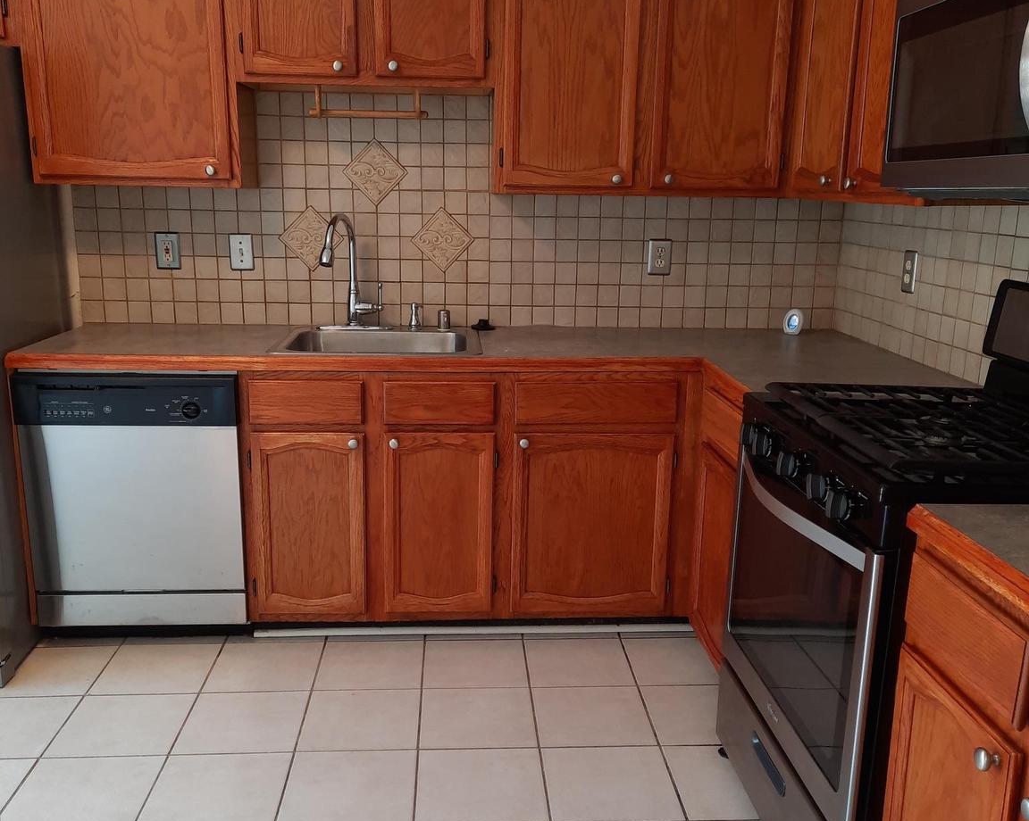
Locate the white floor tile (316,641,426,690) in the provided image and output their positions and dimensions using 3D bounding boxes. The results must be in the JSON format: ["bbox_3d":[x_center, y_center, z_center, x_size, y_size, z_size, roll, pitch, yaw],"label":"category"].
[{"bbox_3d":[-0.422,0.755,2.924,0.303,0.010,0.300,0,13,-4],"label":"white floor tile"}]

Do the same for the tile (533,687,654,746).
[{"bbox_3d":[0.211,0.826,2.667,0.303,0.010,0.300,0,13,-4],"label":"tile"}]

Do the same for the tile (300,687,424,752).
[{"bbox_3d":[-0.402,0.822,2.620,0.301,0.010,0.301,0,13,-4],"label":"tile"}]

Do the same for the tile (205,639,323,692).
[{"bbox_3d":[-0.727,0.754,2.899,0.301,0.010,0.301,0,13,-4],"label":"tile"}]

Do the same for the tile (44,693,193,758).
[{"bbox_3d":[-1.022,0.828,2.606,0.303,0.010,0.302,0,13,-4],"label":"tile"}]

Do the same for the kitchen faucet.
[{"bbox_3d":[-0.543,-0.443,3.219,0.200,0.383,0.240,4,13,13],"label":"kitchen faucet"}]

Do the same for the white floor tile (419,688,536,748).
[{"bbox_3d":[-0.097,0.825,2.647,0.303,0.010,0.300,0,13,-4],"label":"white floor tile"}]

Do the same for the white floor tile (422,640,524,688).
[{"bbox_3d":[-0.115,0.756,2.943,0.303,0.010,0.300,0,13,-4],"label":"white floor tile"}]

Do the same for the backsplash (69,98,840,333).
[{"bbox_3d":[-0.157,-0.669,3.361,2.610,0.773,0.012,0,13,-4],"label":"backsplash"}]

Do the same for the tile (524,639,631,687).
[{"bbox_3d":[0.190,0.758,2.957,0.301,0.010,0.301,0,13,-4],"label":"tile"}]

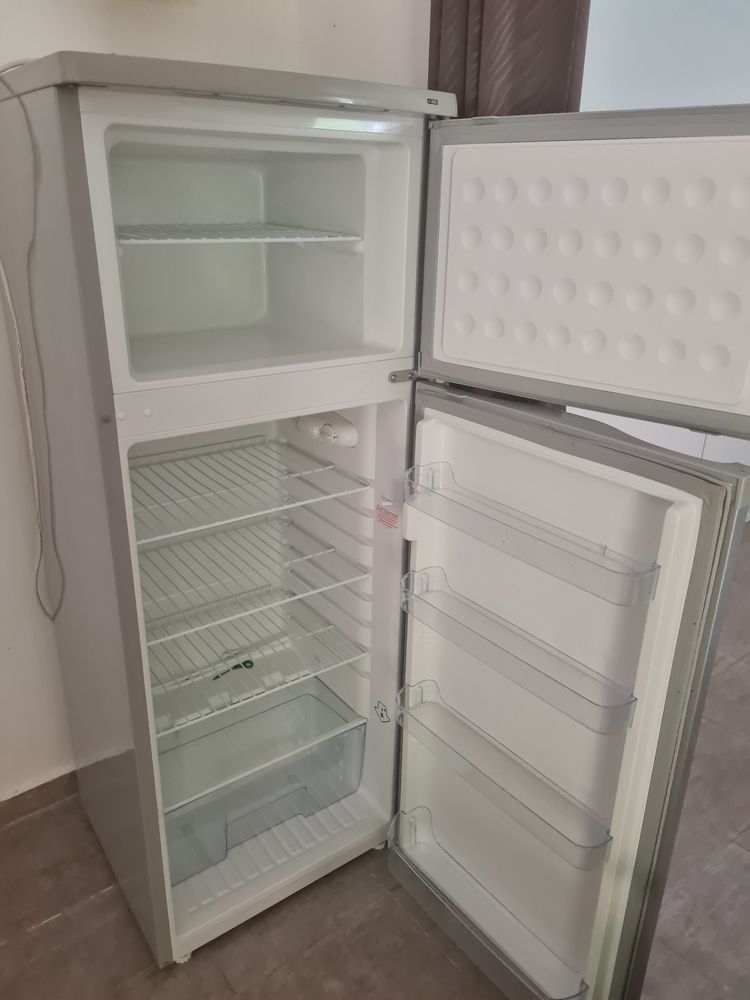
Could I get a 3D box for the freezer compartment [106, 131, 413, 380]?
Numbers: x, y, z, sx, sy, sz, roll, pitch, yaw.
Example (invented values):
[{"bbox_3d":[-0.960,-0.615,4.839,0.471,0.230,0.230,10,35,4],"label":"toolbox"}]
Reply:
[{"bbox_3d":[-0.247,-0.395,1.188,0.448,0.315,0.391,-14,27,-33],"label":"freezer compartment"}]

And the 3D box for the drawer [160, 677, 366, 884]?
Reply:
[{"bbox_3d":[-0.266,0.565,1.575,0.460,0.186,0.208,-14,27,-33],"label":"drawer"}]

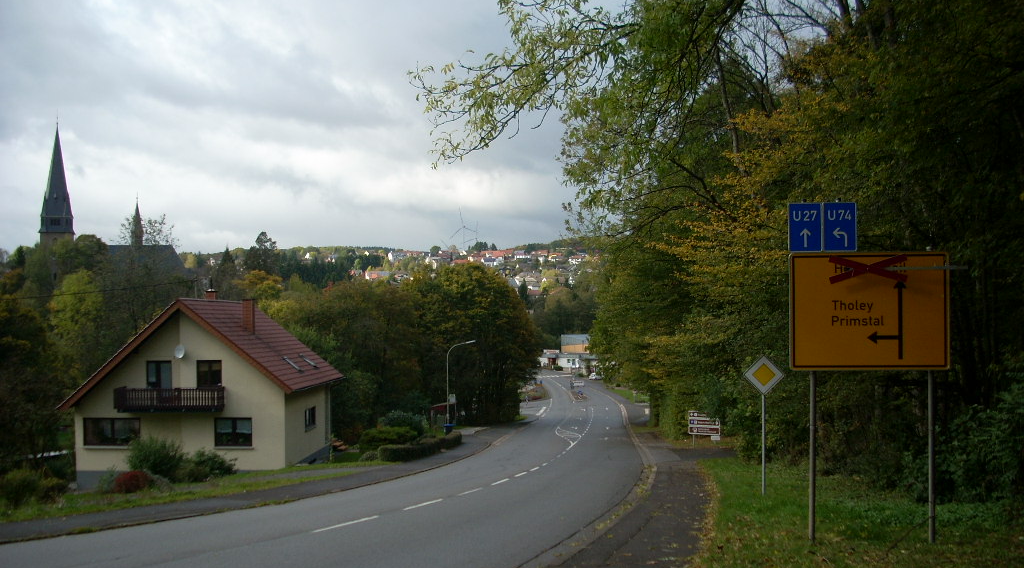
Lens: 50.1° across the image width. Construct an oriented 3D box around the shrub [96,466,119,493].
[{"bbox_3d":[-15.115,7.361,41.000,0.900,1.050,0.950,0,-2,-20],"label":"shrub"}]

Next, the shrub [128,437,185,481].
[{"bbox_3d":[-15.244,7.515,47.000,2.620,1.930,2.400,0,-2,-18],"label":"shrub"}]

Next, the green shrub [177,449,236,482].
[{"bbox_3d":[-12.659,7.545,45.500,2.580,1.410,2.200,0,-2,-16],"label":"green shrub"}]

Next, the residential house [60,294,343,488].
[{"bbox_3d":[-15.435,5.356,56.587,11.450,9.040,10.500,-1,-2,4],"label":"residential house"}]

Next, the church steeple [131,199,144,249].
[{"bbox_3d":[-82.120,-13.705,240.000,2.850,11.840,2.850,0,-2,-19],"label":"church steeple"}]

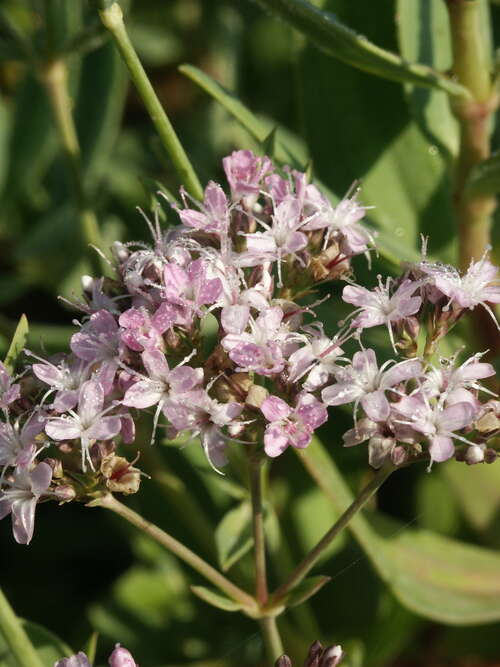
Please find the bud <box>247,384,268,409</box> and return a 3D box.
[{"bbox_3d":[0.001,0.007,0.400,0.002,0.003,0.002,9,17,0],"label":"bud"}]

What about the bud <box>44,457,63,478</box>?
[{"bbox_3d":[-0.021,0.014,0.400,0.002,0.002,0.002,-6,15,0],"label":"bud"}]

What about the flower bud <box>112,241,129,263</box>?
[{"bbox_3d":[-0.014,-0.009,0.406,0.001,0.002,0.001,-21,12,0],"label":"flower bud"}]

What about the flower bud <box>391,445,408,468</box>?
[{"bbox_3d":[0.016,0.013,0.400,0.002,0.002,0.002,3,14,0],"label":"flower bud"}]

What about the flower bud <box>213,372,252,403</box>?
[{"bbox_3d":[-0.002,0.006,0.402,0.004,0.003,0.003,-6,17,0],"label":"flower bud"}]

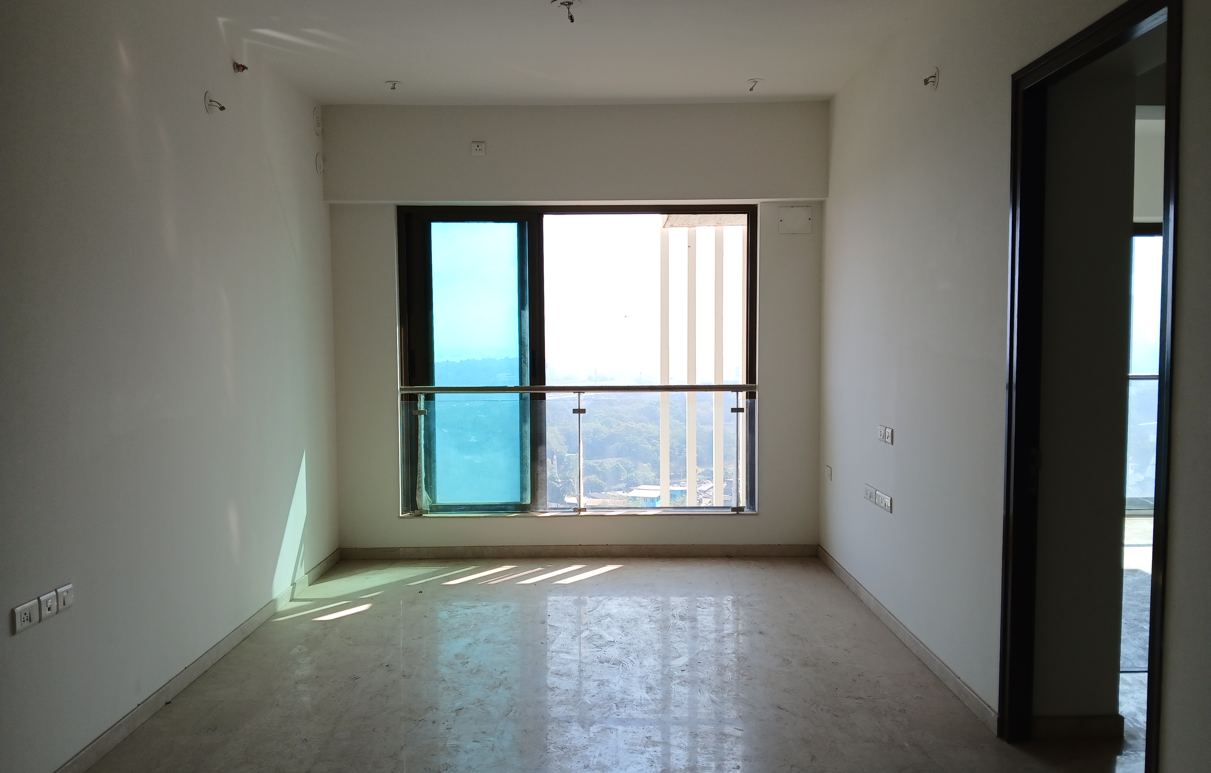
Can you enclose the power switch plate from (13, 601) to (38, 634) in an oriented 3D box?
[{"bbox_3d":[-1.842,0.733,2.894,0.013,0.082,0.115,0,3,0],"label":"power switch plate"}]

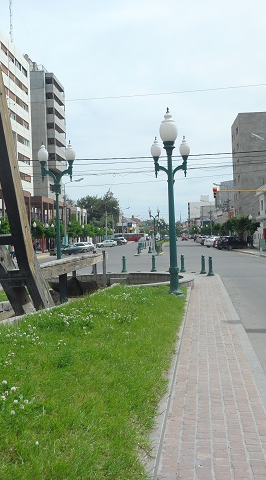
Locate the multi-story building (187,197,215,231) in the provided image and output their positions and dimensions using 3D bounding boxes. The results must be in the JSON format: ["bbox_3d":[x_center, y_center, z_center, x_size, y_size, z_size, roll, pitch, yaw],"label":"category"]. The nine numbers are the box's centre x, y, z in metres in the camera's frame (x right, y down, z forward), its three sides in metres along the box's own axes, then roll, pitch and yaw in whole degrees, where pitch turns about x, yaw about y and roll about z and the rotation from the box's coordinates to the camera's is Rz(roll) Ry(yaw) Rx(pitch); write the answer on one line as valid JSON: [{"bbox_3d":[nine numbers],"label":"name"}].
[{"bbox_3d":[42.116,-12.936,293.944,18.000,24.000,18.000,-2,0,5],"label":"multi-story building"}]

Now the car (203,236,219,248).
[{"bbox_3d":[11.776,0.349,68.996,4.250,1.500,1.750,-2,0,-41],"label":"car"}]

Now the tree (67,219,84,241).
[{"bbox_3d":[-8.943,-0.790,77.413,2.480,5.090,2.480,-2,0,5],"label":"tree"}]

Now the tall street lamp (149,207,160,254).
[{"bbox_3d":[2.391,-1.113,55.488,1.200,4.950,0.370,-2,0,6],"label":"tall street lamp"}]

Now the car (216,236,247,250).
[{"bbox_3d":[11.626,0.391,57.996,4.150,1.530,1.750,-2,0,-40],"label":"car"}]

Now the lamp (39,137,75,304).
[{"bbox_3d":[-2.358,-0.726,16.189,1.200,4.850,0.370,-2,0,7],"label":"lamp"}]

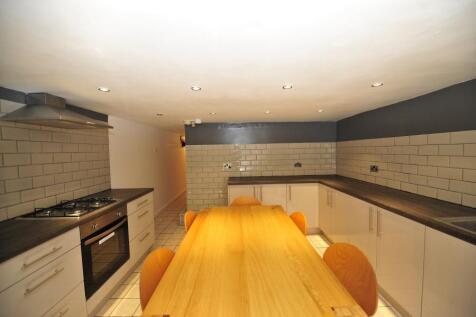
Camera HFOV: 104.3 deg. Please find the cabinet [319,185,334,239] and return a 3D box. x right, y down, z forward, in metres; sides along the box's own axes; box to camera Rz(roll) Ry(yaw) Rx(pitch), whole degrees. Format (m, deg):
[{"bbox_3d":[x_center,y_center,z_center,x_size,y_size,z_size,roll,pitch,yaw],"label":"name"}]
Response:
[{"bbox_3d":[1.555,0.739,2.708,0.575,0.713,0.365,-1,2,0],"label":"cabinet"}]

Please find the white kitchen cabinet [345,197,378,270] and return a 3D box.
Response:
[{"bbox_3d":[1.557,0.772,1.907,0.575,0.713,0.412,-1,2,0],"label":"white kitchen cabinet"}]

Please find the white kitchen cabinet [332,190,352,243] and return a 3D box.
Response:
[{"bbox_3d":[1.556,0.755,2.319,0.575,0.713,0.412,-1,2,0],"label":"white kitchen cabinet"}]

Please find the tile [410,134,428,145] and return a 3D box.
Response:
[{"bbox_3d":[1.861,-0.191,1.908,0.010,0.100,0.195,-1,2,0],"label":"tile"}]

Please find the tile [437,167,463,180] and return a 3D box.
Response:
[{"bbox_3d":[1.868,0.128,1.633,0.010,0.100,0.195,-1,2,0],"label":"tile"}]

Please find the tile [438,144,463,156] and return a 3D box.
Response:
[{"bbox_3d":[1.864,-0.077,1.625,0.010,0.100,0.195,-1,2,0],"label":"tile"}]

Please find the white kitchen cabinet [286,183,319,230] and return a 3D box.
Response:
[{"bbox_3d":[1.013,0.731,3.176,0.506,0.713,0.575,-1,2,0],"label":"white kitchen cabinet"}]

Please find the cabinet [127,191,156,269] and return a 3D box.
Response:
[{"bbox_3d":[-1.449,0.818,2.260,0.575,0.713,0.597,-1,2,0],"label":"cabinet"}]

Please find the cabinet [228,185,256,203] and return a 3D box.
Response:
[{"bbox_3d":[0.078,0.750,3.174,0.453,0.713,0.575,-1,2,0],"label":"cabinet"}]

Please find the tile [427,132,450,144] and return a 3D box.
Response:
[{"bbox_3d":[1.862,-0.183,1.716,0.010,0.100,0.195,-1,2,0],"label":"tile"}]

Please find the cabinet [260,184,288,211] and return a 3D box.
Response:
[{"bbox_3d":[0.532,0.740,3.175,0.455,0.713,0.575,-1,2,0],"label":"cabinet"}]

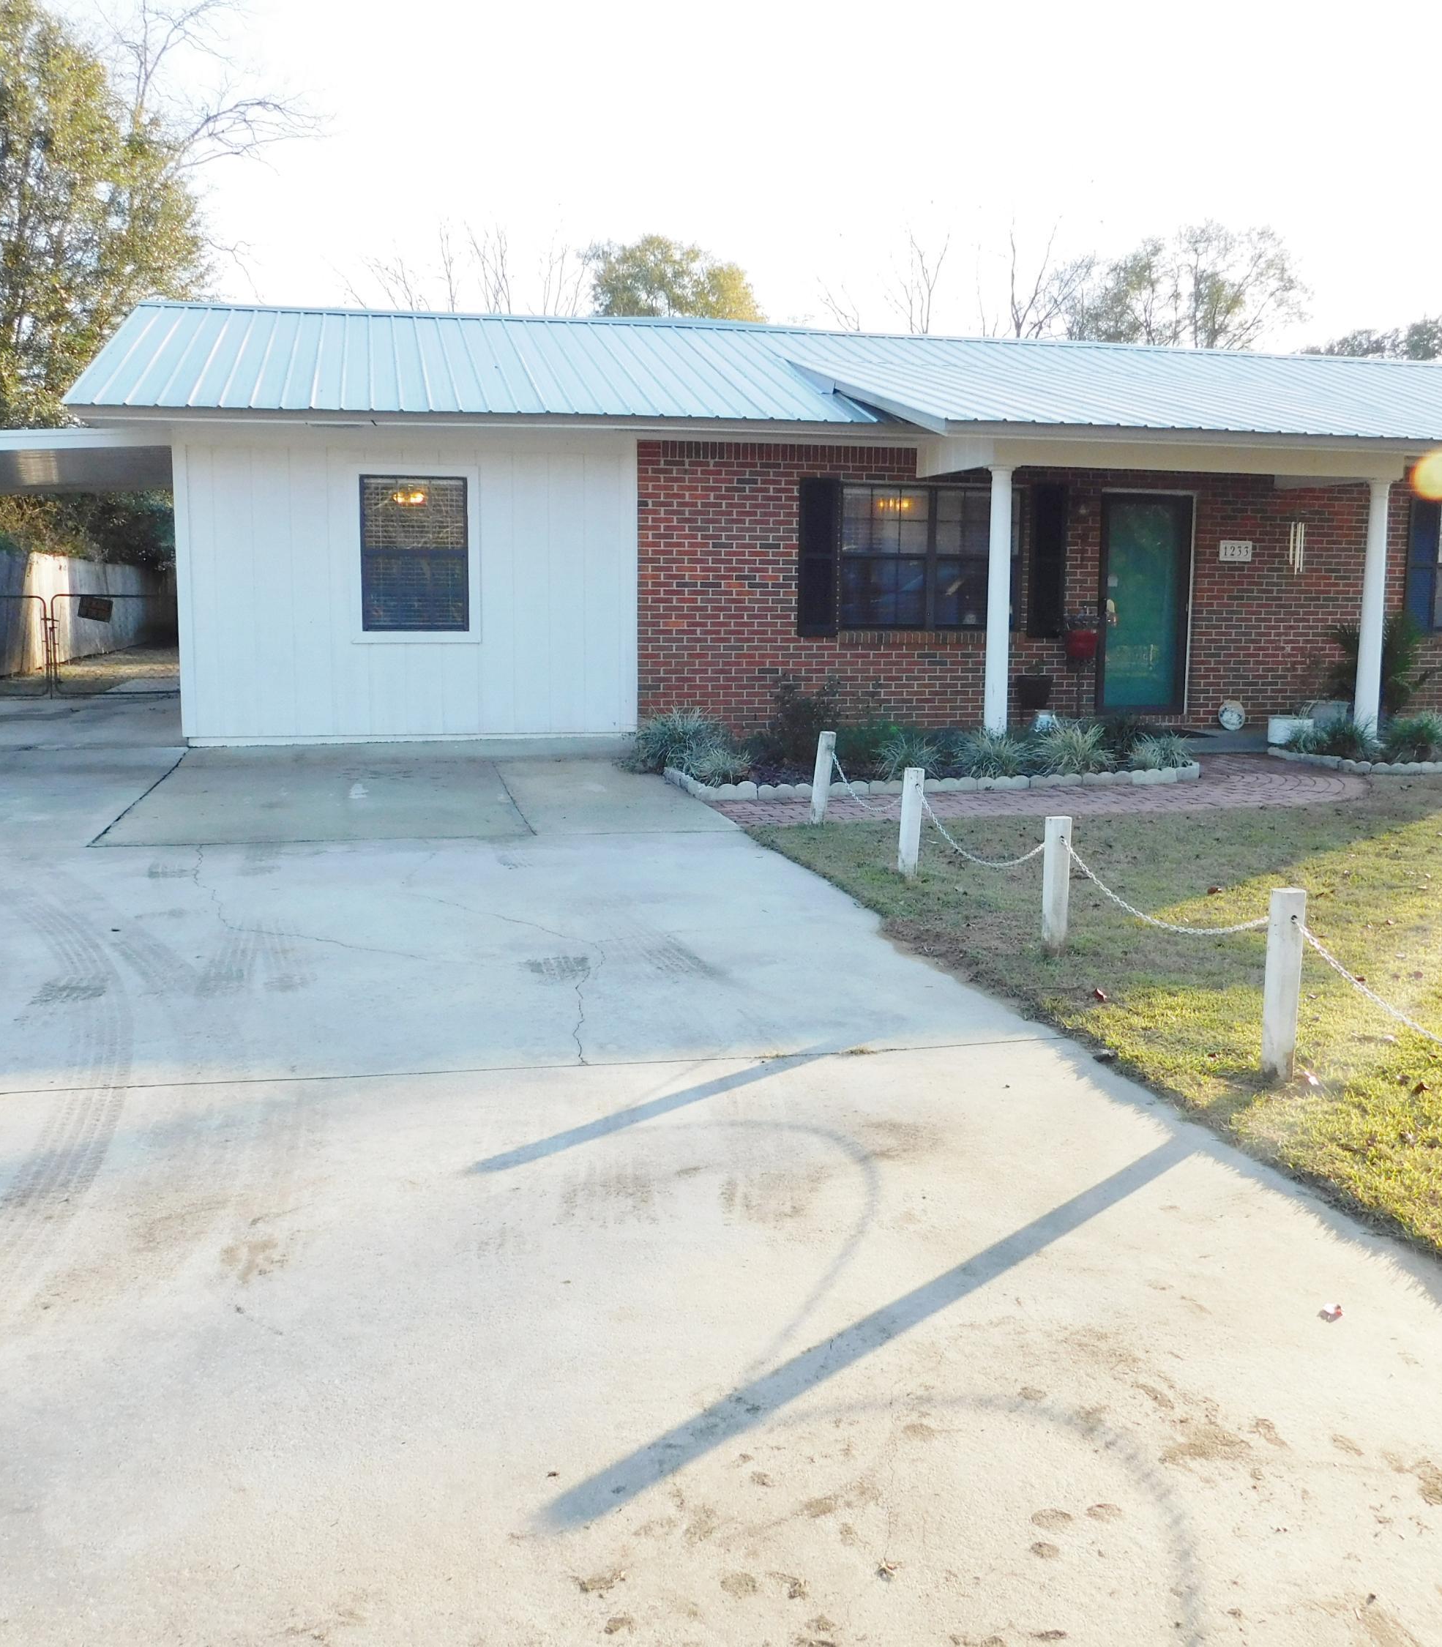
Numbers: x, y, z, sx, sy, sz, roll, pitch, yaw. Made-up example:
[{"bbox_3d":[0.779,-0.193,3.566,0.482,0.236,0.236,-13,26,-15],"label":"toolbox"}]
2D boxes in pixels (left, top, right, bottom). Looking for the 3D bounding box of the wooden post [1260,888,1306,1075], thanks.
[{"bbox_3d":[1.763,0.502,4.744,0.078,0.591,0.078,-2,8,-14],"label":"wooden post"}]

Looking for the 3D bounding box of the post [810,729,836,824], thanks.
[{"bbox_3d":[0.629,-0.276,9.274,0.078,0.558,0.078,4,6,-15],"label":"post"}]

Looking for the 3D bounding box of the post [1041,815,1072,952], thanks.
[{"bbox_3d":[1.382,0.247,6.232,0.078,0.541,0.078,-2,8,-14],"label":"post"}]

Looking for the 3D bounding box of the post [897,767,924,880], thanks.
[{"bbox_3d":[0.987,0.003,7.801,0.078,0.554,0.078,0,7,-14],"label":"post"}]

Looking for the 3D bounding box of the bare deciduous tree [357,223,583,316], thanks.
[{"bbox_3d":[-5.920,-9.154,36.662,5.800,10.133,5.800,-1,8,-9],"label":"bare deciduous tree"}]

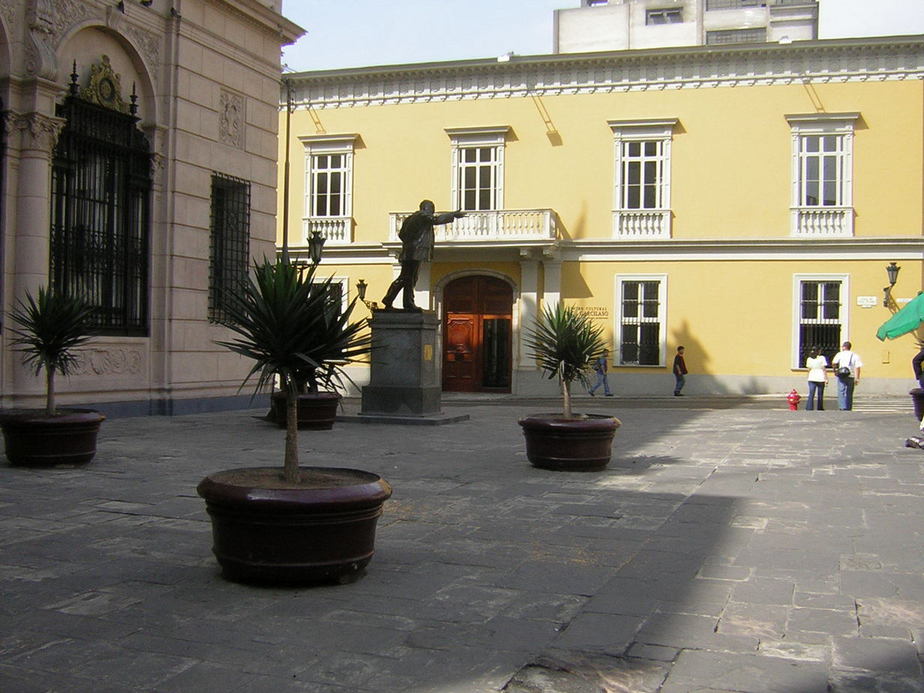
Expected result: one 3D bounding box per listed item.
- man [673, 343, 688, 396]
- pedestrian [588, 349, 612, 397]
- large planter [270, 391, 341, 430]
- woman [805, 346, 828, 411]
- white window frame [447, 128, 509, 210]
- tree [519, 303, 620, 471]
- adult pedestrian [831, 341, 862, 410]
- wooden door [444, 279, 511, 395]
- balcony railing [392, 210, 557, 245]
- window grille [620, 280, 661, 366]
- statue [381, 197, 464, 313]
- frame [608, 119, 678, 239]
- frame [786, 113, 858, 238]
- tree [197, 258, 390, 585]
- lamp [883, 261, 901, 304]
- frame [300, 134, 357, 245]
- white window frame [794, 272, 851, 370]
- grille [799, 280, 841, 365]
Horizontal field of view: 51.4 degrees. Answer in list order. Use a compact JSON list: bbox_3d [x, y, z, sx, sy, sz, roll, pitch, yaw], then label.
[{"bbox_3d":[7.140,0.810,31.400,0.420,1.634,0.480,1,0,21],"label":"man"},{"bbox_3d":[4.540,0.852,31.500,0.750,1.600,0.520,1,0,16],"label":"pedestrian"},{"bbox_3d":[-2.944,1.195,18.224,1.340,0.603,1.340,1,0,0],"label":"large planter"},{"bbox_3d":[9.112,0.810,24.700,0.540,1.661,0.340,1,0,9],"label":"woman"},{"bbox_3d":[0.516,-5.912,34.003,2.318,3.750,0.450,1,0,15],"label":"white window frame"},{"bbox_3d":[1.448,0.506,12.772,1.356,2.120,1.356,1,0,6],"label":"tree"},{"bbox_3d":[9.896,0.760,24.700,0.660,1.761,0.380,1,0,-3],"label":"adult pedestrian"},{"bbox_3d":[0.553,-0.473,34.271,2.719,4.262,0.300,1,0,15],"label":"wooden door"},{"bbox_3d":[0.381,-4.107,33.433,5.757,1.059,1.250,1,0,16],"label":"balcony railing"},{"bbox_3d":[6.029,-0.775,32.406,1.282,2.863,0.080,1,0,16],"label":"window grille"},{"bbox_3d":[-0.781,-1.870,19.707,1.730,2.339,0.800,1,0,14],"label":"statue"},{"bbox_3d":[6.124,-5.676,32.510,2.269,4.047,0.450,1,0,15],"label":"frame"},{"bbox_3d":[11.489,-5.408,30.700,2.146,3.967,0.450,1,0,16],"label":"frame"},{"bbox_3d":[-1.134,0.451,6.608,1.340,2.111,1.340,1,0,0],"label":"tree"},{"bbox_3d":[13.448,-1.977,30.157,0.450,1.381,1.050,1,0,15],"label":"lamp"},{"bbox_3d":[-4.935,-5.796,35.453,2.281,4.055,0.450,1,0,15],"label":"frame"},{"bbox_3d":[11.479,-0.791,30.807,1.681,2.987,0.220,1,0,16],"label":"white window frame"},{"bbox_3d":[11.479,-0.721,30.807,1.218,2.754,0.080,1,0,16],"label":"grille"}]

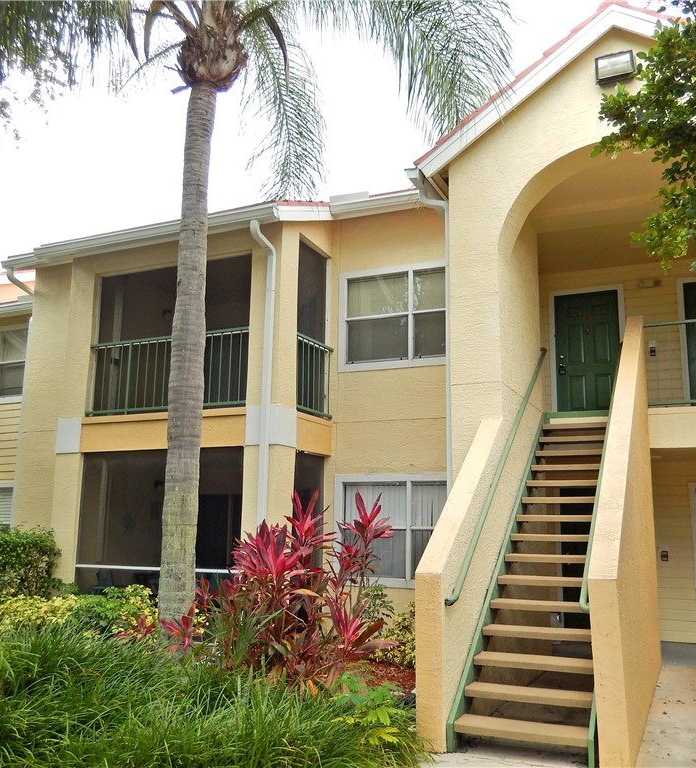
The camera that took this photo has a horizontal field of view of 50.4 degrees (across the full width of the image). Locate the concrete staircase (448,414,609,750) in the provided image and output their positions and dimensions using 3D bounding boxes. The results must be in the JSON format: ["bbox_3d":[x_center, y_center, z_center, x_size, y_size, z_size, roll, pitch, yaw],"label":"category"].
[{"bbox_3d":[2.020,1.439,7.099,0.990,2.970,4.170,-4,-11,25],"label":"concrete staircase"}]

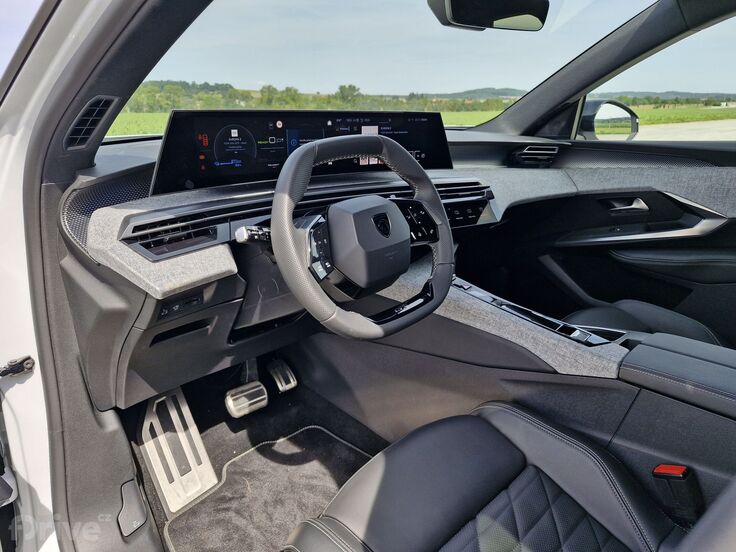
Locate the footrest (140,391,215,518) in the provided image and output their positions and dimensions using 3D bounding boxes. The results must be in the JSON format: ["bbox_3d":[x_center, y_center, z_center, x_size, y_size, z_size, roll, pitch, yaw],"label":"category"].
[{"bbox_3d":[-0.397,0.358,1.040,0.110,0.235,0.030,-8,-19,-37],"label":"footrest"}]

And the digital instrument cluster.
[{"bbox_3d":[-0.068,-0.245,0.905,0.635,0.128,0.060,-16,17,-37],"label":"digital instrument cluster"}]

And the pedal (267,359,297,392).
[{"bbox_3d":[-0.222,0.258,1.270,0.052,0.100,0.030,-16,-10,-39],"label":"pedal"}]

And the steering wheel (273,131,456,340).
[{"bbox_3d":[0.005,-0.067,0.781,0.347,0.325,0.090,-16,0,-39],"label":"steering wheel"}]

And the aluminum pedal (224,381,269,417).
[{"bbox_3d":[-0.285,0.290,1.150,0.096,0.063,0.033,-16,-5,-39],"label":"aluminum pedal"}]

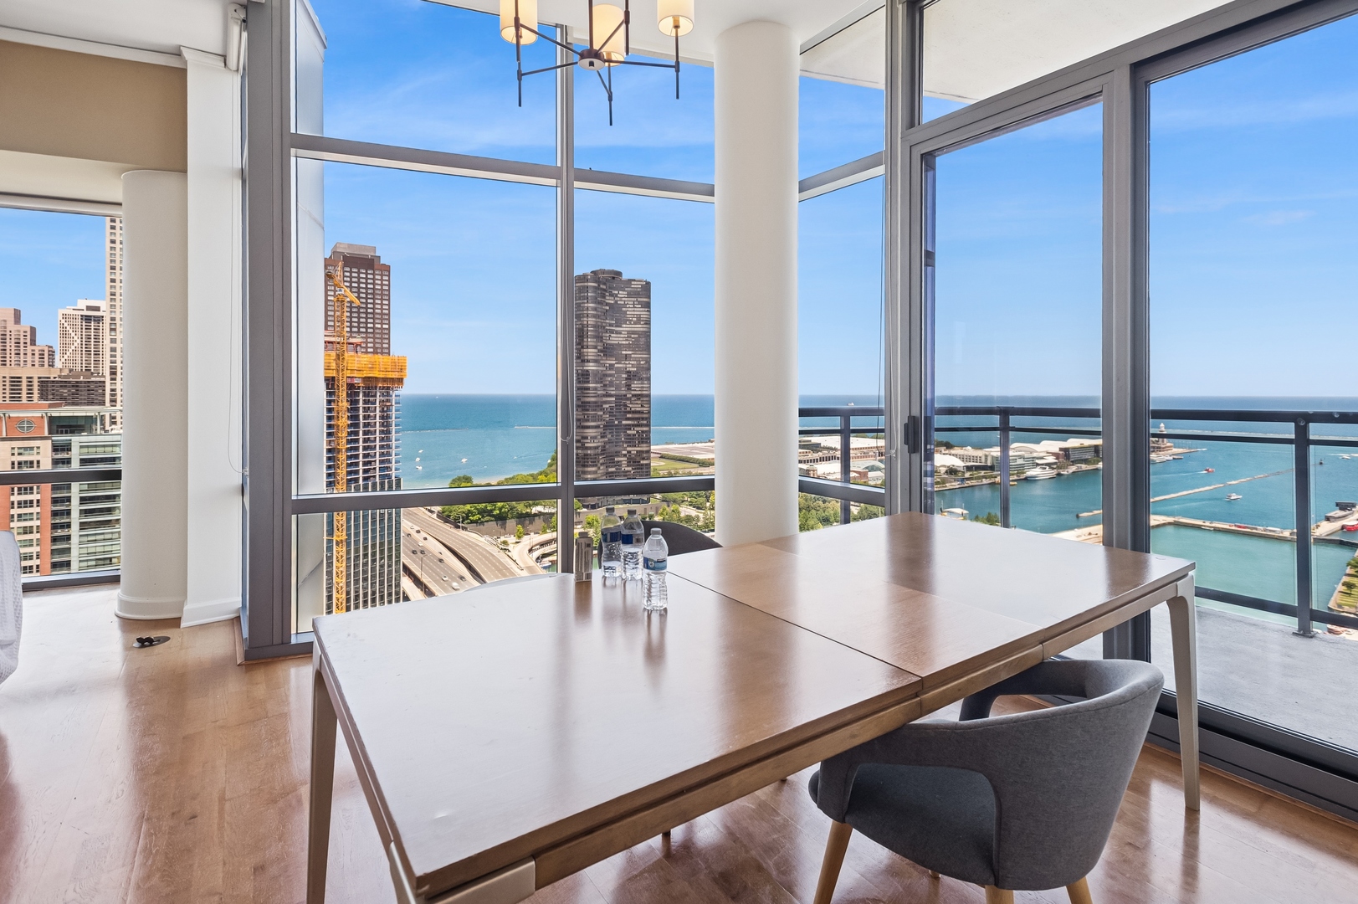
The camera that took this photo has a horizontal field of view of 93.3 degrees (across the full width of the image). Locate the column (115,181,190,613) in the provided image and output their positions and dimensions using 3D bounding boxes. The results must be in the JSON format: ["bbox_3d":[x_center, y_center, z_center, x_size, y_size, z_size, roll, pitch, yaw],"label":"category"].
[{"bbox_3d":[-3.110,-0.360,3.980,0.560,2.600,0.560,0,3,0],"label":"column"}]

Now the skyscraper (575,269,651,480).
[{"bbox_3d":[-55.000,-46.500,505.000,66.000,196.000,66.000,1,4,18],"label":"skyscraper"}]

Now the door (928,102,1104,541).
[{"bbox_3d":[1.490,-0.300,2.925,0.070,2.420,0.840,-2,4,-35],"label":"door"}]

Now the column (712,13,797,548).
[{"bbox_3d":[0.471,-0.750,3.870,0.510,3.420,0.510,0,3,0],"label":"column"}]

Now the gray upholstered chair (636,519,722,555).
[{"bbox_3d":[-0.030,0.700,2.310,0.560,0.800,0.590,-2,4,-35],"label":"gray upholstered chair"}]

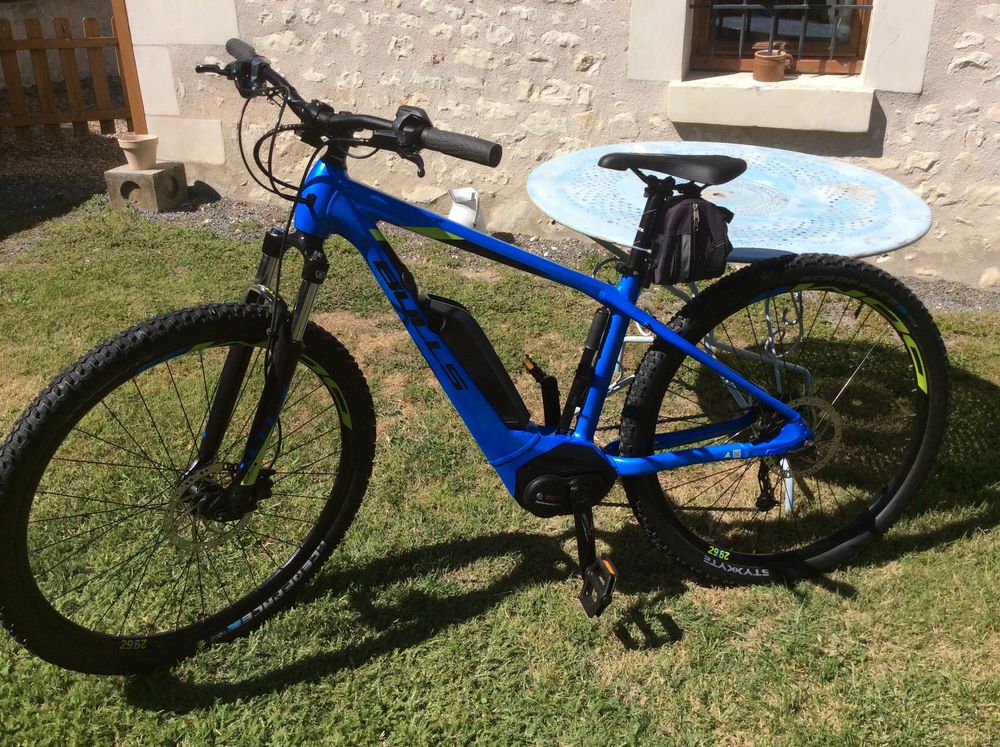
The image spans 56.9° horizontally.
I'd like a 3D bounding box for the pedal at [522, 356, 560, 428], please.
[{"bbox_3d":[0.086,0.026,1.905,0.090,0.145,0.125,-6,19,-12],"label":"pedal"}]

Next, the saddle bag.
[{"bbox_3d":[0.353,-0.256,1.728,0.145,0.153,0.115,-6,19,-12],"label":"saddle bag"}]

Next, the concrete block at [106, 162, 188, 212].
[{"bbox_3d":[-2.031,-1.073,5.318,0.298,0.212,0.335,2,23,8],"label":"concrete block"}]

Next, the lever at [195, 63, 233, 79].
[{"bbox_3d":[-0.500,-0.528,1.613,0.110,0.022,0.027,20,30,33],"label":"lever"}]

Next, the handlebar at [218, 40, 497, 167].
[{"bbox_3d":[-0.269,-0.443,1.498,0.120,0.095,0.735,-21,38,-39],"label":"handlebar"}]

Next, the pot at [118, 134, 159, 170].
[{"bbox_3d":[-2.057,-1.264,5.293,0.214,0.168,0.214,-10,24,-21],"label":"pot"}]

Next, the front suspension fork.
[{"bbox_3d":[-0.429,0.000,1.610,0.180,0.525,0.115,31,16,38],"label":"front suspension fork"}]

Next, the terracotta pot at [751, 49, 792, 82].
[{"bbox_3d":[1.139,-1.278,3.843,0.158,0.108,0.127,4,23,11],"label":"terracotta pot"}]

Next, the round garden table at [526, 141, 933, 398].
[{"bbox_3d":[0.546,-0.118,2.427,0.965,0.735,0.965,0,25,0],"label":"round garden table"}]

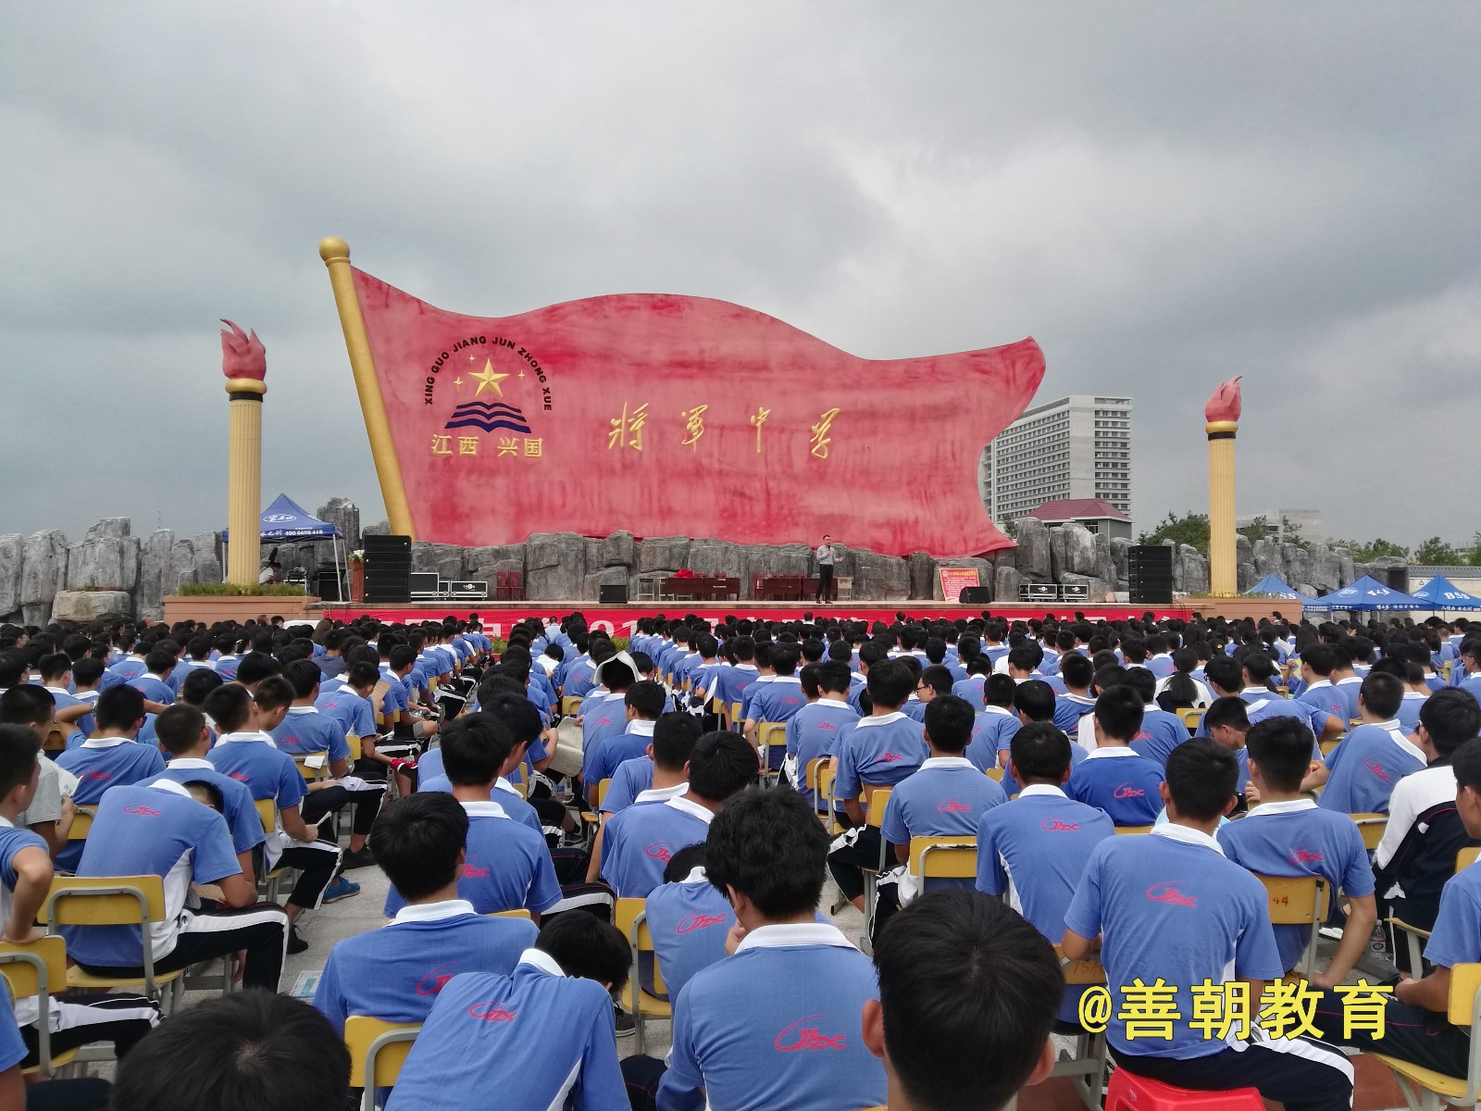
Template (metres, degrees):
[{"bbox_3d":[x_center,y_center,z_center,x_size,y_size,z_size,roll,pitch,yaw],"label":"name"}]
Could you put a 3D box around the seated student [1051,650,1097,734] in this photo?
[{"bbox_3d":[2.040,1.224,6.850,0.460,1.260,0.820,0,-2,6],"label":"seated student"}]

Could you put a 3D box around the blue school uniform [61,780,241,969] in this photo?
[{"bbox_3d":[-1.920,1.031,3.630,0.480,0.570,0.460,0,-2,12],"label":"blue school uniform"}]

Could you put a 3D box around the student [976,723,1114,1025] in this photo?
[{"bbox_3d":[0.894,1.127,3.500,0.480,1.270,0.780,0,-2,-4],"label":"student"}]

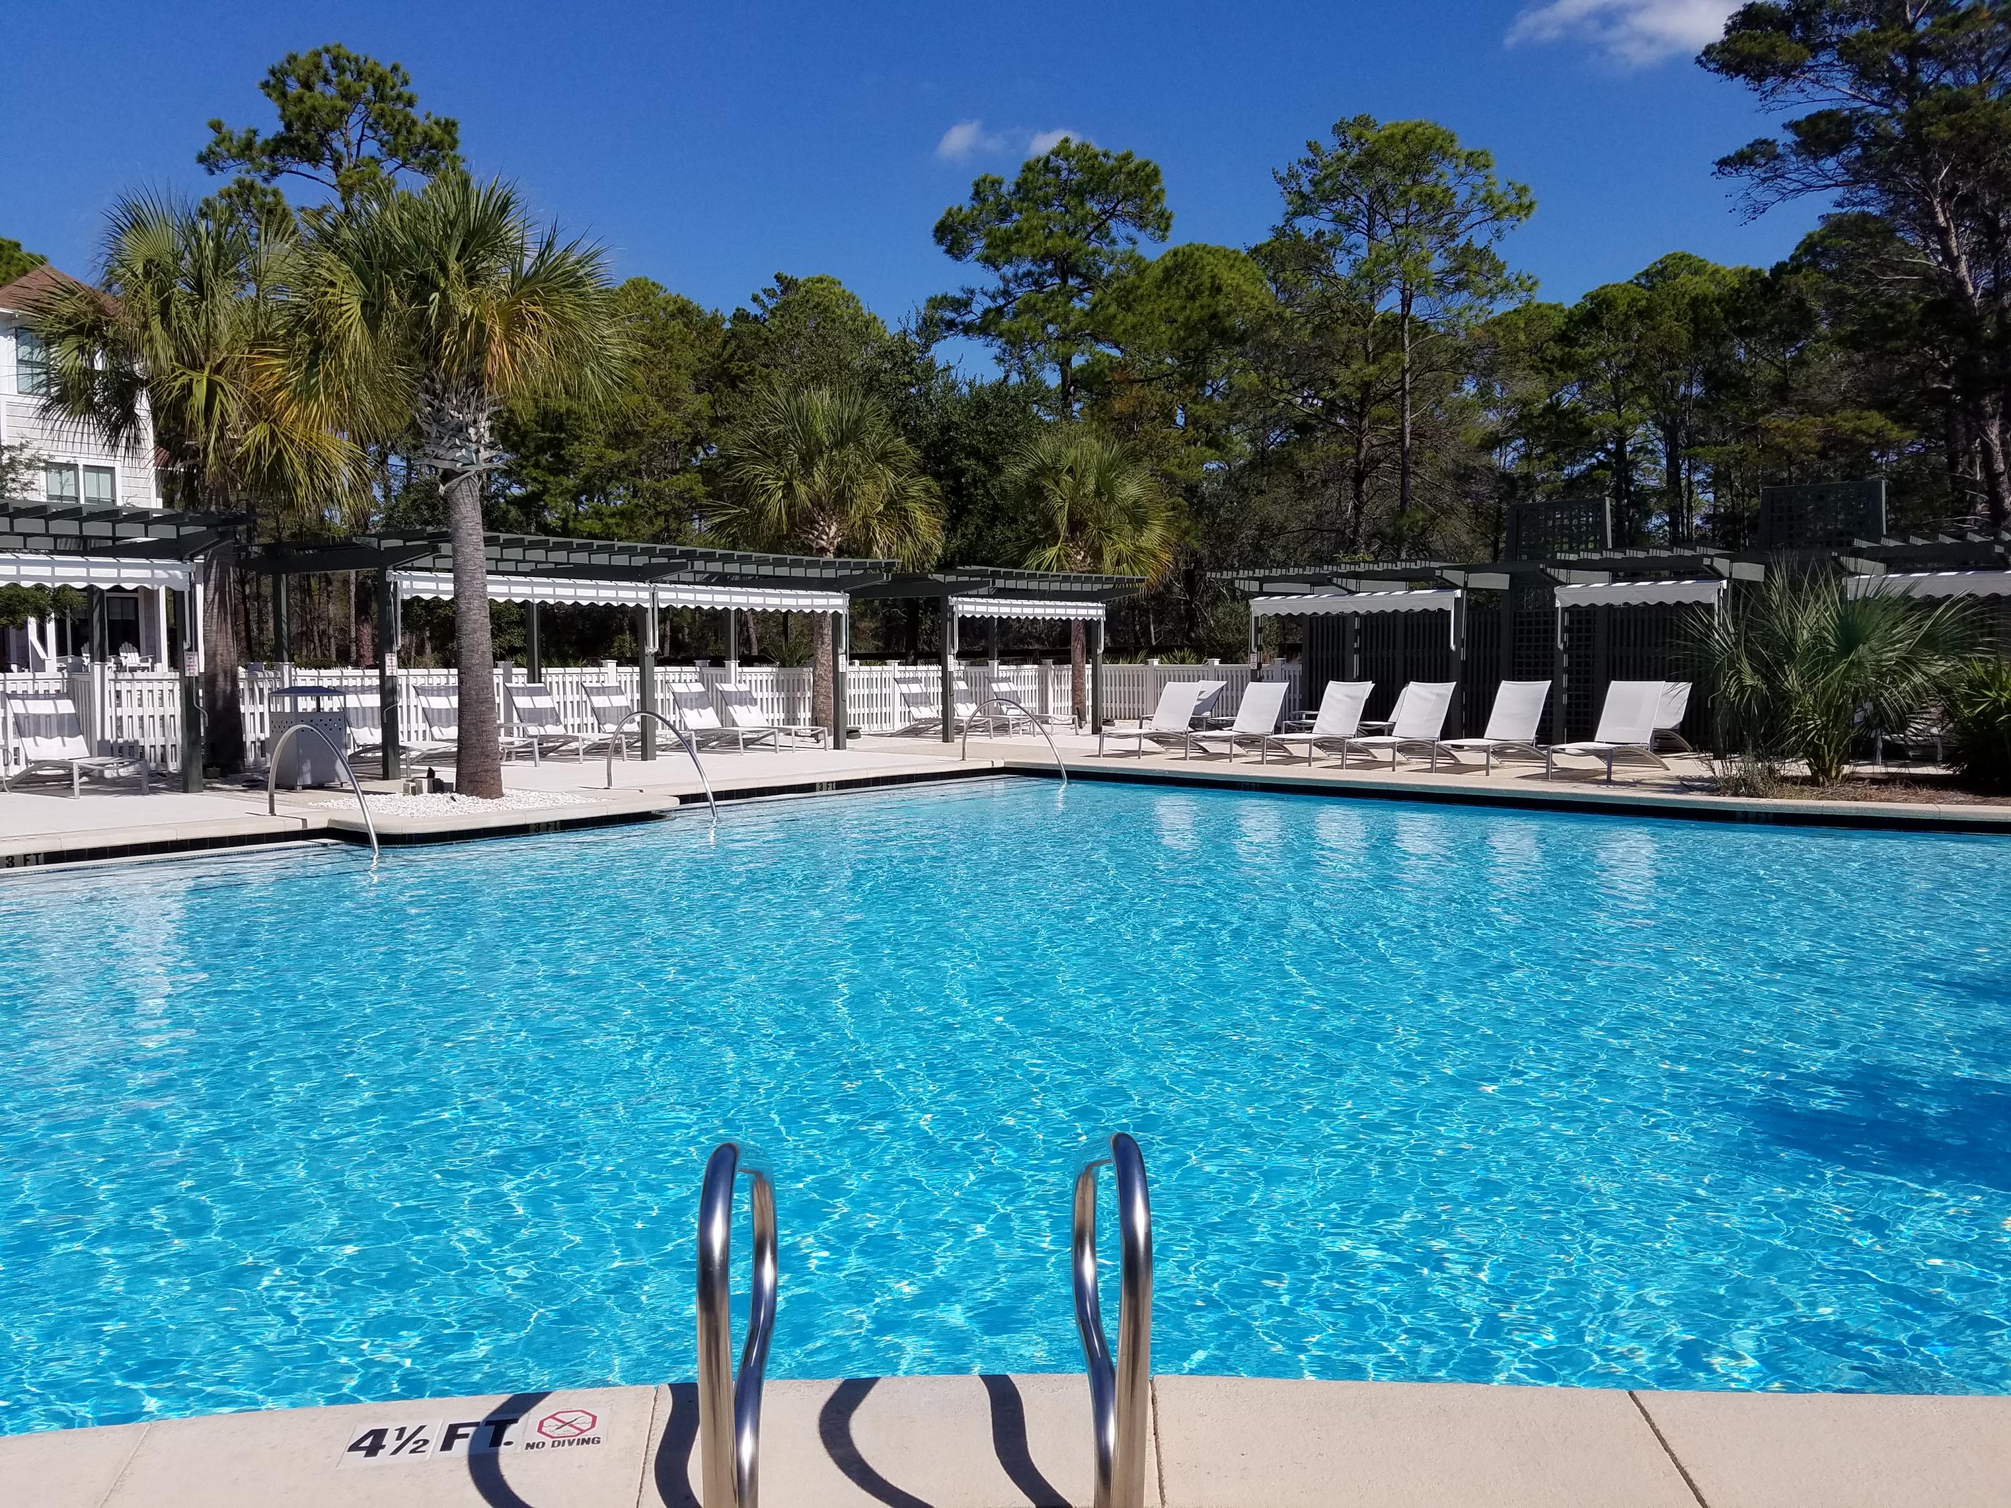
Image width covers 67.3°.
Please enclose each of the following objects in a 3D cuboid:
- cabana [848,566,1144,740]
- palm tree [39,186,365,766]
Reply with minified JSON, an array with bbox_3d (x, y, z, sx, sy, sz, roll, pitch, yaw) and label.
[{"bbox_3d":[-0.619,-1.830,28.267,4.600,3.000,5.099,3,5,39],"label":"cabana"},{"bbox_3d":[-9.947,-3.295,18.632,3.561,7.116,3.561,-2,4,-28],"label":"palm tree"}]

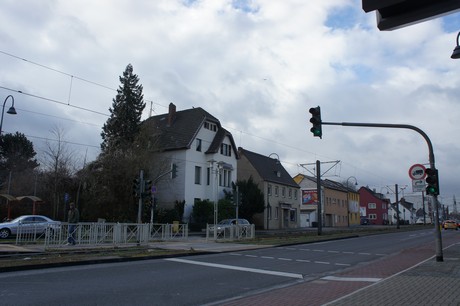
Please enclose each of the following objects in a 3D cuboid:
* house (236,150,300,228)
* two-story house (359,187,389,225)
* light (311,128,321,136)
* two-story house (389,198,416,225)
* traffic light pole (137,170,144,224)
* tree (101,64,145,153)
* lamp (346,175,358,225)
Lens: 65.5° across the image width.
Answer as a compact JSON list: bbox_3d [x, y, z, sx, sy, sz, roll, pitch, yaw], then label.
[{"bbox_3d":[4.728,5.568,52.772,7.600,10.700,12.000,-5,-12,34],"label":"house"},{"bbox_3d":[39.681,15.559,102.813,9.200,10.200,10.000,-5,-12,34],"label":"two-story house"},{"bbox_3d":[3.643,-0.877,15.143,0.360,0.400,0.380,-5,-12,34],"label":"light"},{"bbox_3d":[63.638,22.063,133.868,8.000,9.500,11.000,-5,-12,34],"label":"two-story house"},{"bbox_3d":[-4.340,2.665,17.500,0.170,3.640,0.170,-5,-12,34],"label":"traffic light pole"},{"bbox_3d":[-13.007,-1.366,45.016,6.000,20.800,6.000,-5,-12,34],"label":"tree"},{"bbox_3d":[22.805,9.053,66.206,2.100,9.400,0.400,-5,-12,34],"label":"lamp"}]

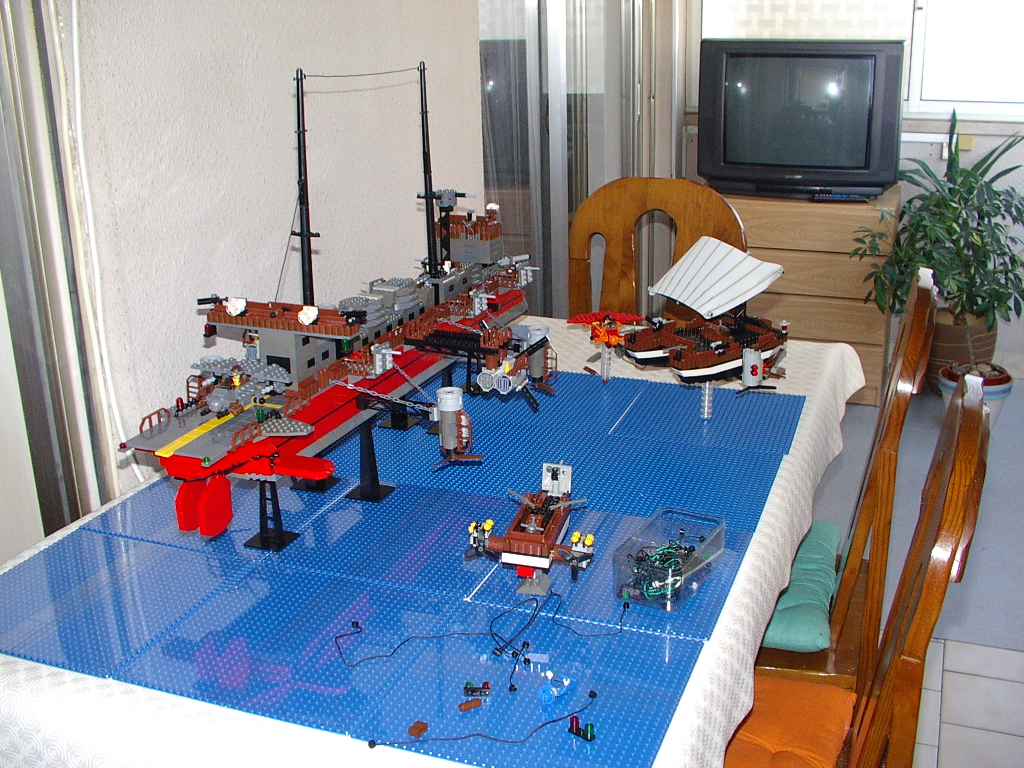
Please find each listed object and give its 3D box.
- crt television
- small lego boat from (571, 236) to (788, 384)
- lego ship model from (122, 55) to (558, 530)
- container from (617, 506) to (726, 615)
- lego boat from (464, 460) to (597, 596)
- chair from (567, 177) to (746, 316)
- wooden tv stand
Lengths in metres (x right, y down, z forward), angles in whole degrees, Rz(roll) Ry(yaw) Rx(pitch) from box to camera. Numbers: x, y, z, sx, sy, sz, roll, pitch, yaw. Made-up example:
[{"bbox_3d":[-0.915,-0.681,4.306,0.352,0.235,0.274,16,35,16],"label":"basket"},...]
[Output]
[{"bbox_3d":[1.091,-1.004,4.182,0.720,0.560,0.500,6,19,20],"label":"crt television"},{"bbox_3d":[0.294,-0.128,1.798,0.250,0.220,0.250,-12,21,-30],"label":"small lego boat"},{"bbox_3d":[-0.175,-0.160,1.513,0.350,0.530,0.970,6,19,20],"label":"lego ship model"},{"bbox_3d":[0.172,0.185,1.206,0.078,0.046,0.153,7,20,24],"label":"container"},{"bbox_3d":[0.037,0.157,1.209,0.143,0.105,0.158,4,19,16],"label":"lego boat"},{"bbox_3d":[0.240,0.101,2.399,0.430,1.015,0.500,6,19,20],"label":"chair"},{"bbox_3d":[1.057,-0.373,4.278,0.745,0.720,0.500,6,19,20],"label":"wooden tv stand"}]

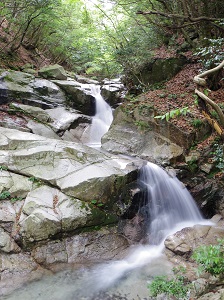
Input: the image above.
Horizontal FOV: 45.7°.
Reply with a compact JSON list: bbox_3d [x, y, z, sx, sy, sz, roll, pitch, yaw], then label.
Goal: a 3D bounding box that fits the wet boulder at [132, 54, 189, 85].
[{"bbox_3d":[1.804,-2.847,9.600,1.798,1.000,1.259,3,7,25],"label":"wet boulder"}]

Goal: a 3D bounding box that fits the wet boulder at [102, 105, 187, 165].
[{"bbox_3d":[0.769,-0.391,6.100,1.751,1.262,1.225,3,7,25],"label":"wet boulder"}]

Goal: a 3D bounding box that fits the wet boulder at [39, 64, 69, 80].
[{"bbox_3d":[-2.218,-2.960,10.200,1.048,0.580,0.839,0,6,0],"label":"wet boulder"}]

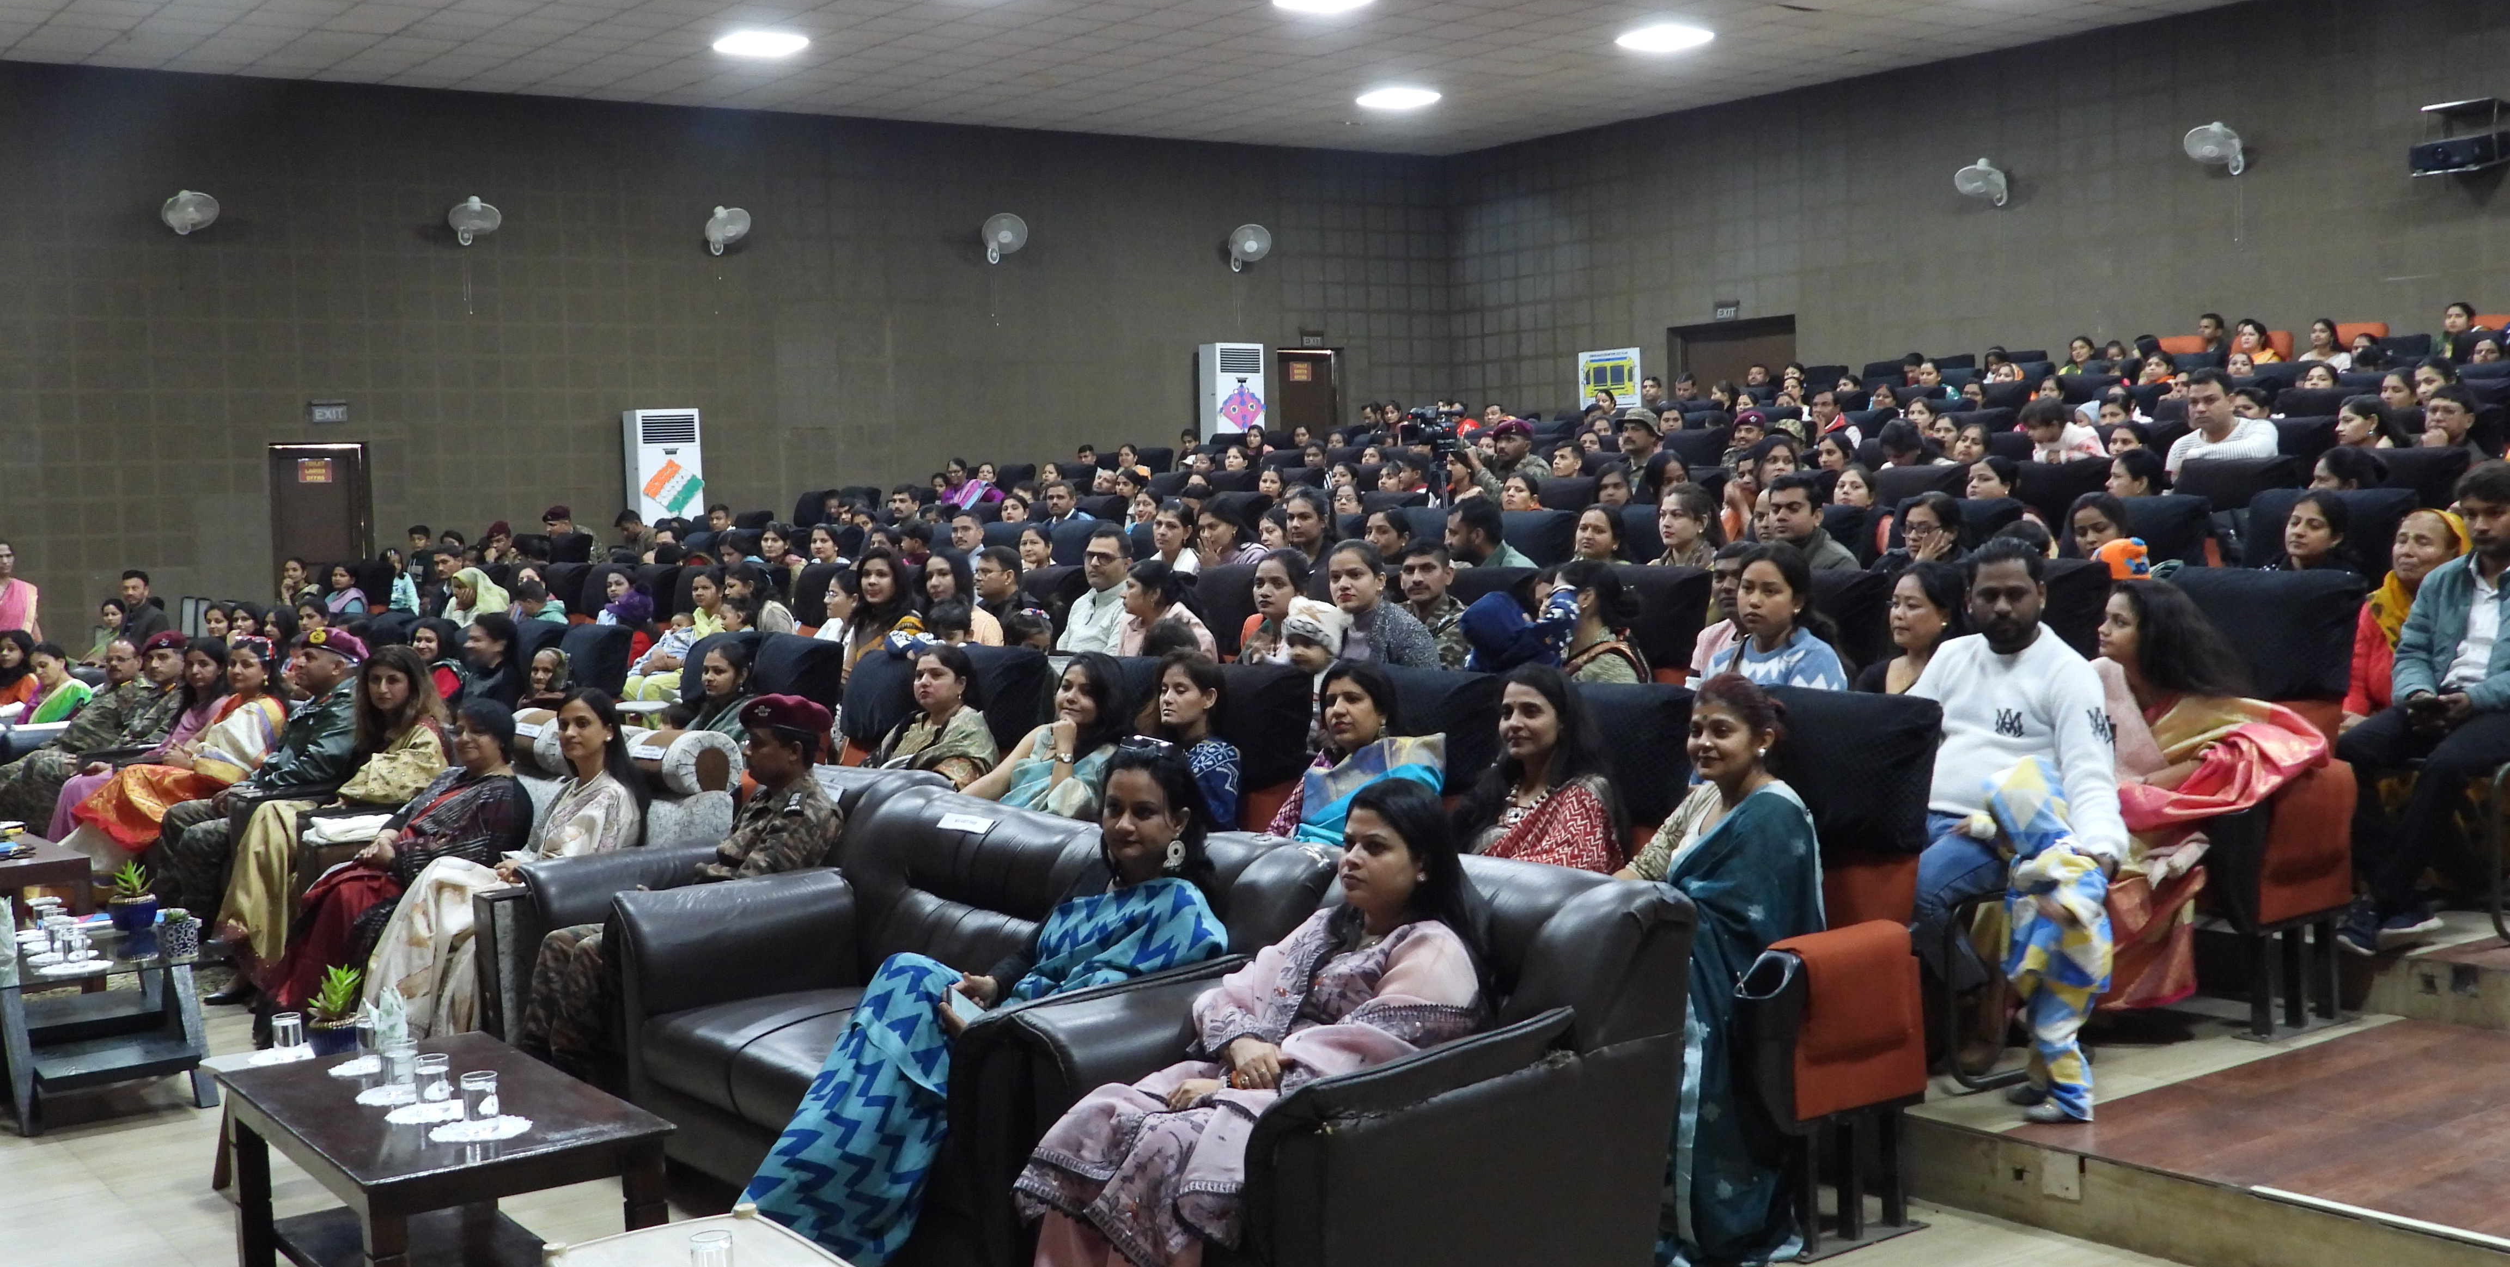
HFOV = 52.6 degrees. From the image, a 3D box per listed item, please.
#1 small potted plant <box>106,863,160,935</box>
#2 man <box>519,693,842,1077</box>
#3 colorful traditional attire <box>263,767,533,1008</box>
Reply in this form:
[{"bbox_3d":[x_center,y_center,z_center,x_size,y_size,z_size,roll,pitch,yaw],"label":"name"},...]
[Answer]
[{"bbox_3d":[-3.375,0.778,7.601,0.158,0.215,0.158,-4,4,-37],"label":"small potted plant"},{"bbox_3d":[-1.504,0.726,6.634,0.980,1.130,0.600,-4,4,-29],"label":"man"},{"bbox_3d":[-2.575,0.829,7.735,0.920,0.850,0.620,-3,3,-15],"label":"colorful traditional attire"}]

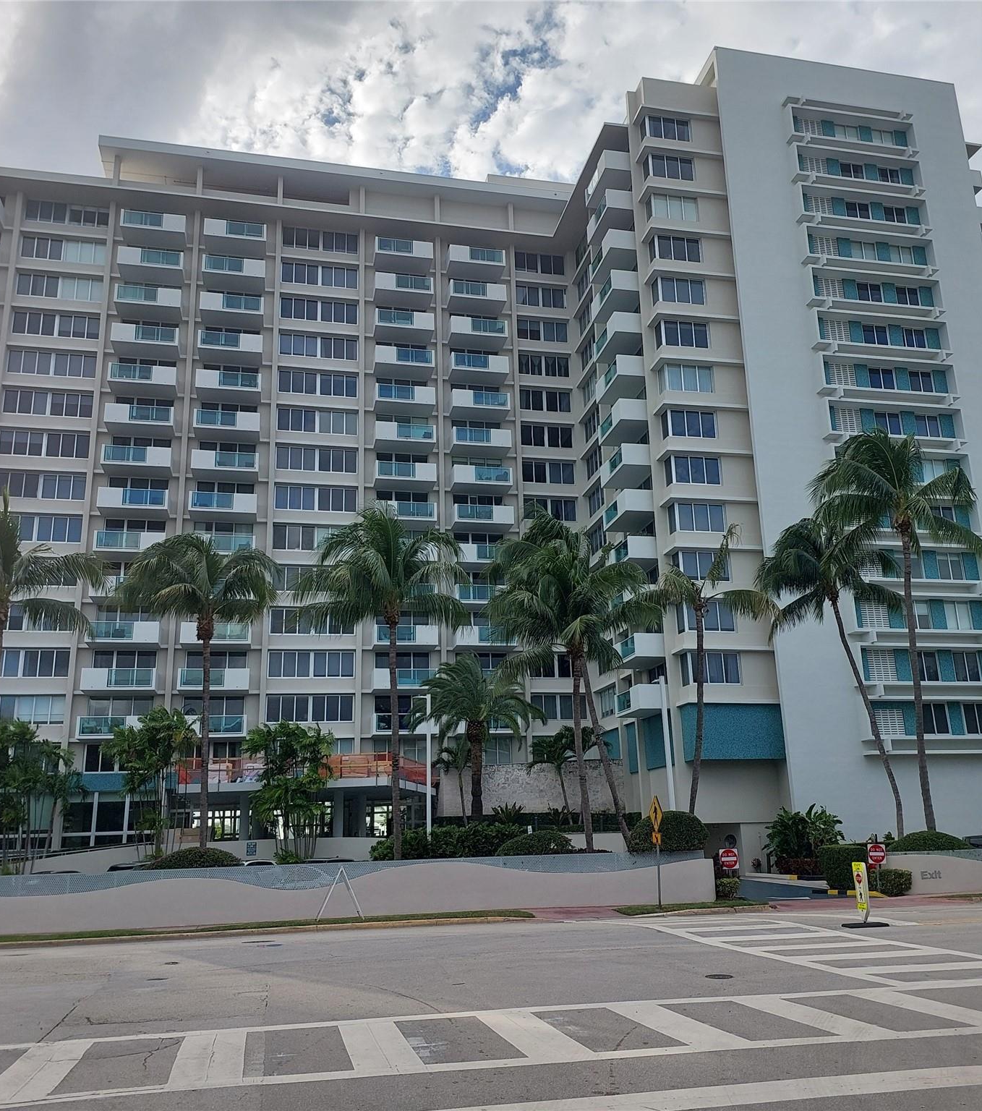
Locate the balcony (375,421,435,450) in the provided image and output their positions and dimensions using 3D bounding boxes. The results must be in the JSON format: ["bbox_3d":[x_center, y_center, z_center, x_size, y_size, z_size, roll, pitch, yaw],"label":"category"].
[{"bbox_3d":[-5.751,-7.797,65.249,3.980,1.217,1.850,2,-16,-13],"label":"balcony"}]

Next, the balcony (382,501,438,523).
[{"bbox_3d":[-5.625,-2.662,63.825,3.980,1.217,1.850,2,-16,-13],"label":"balcony"}]

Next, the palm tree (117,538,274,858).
[{"bbox_3d":[-9.713,5.089,31.421,5.357,11.871,5.196,2,-16,-13],"label":"palm tree"}]

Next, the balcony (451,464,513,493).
[{"bbox_3d":[-0.660,-4.995,65.062,3.974,1.206,1.580,2,-16,-13],"label":"balcony"}]

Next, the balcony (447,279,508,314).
[{"bbox_3d":[-0.974,-17.772,67.632,3.914,1.220,1.614,2,-16,-13],"label":"balcony"}]

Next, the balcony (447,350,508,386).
[{"bbox_3d":[-0.855,-12.737,66.804,3.951,1.210,1.635,2,-15,-13],"label":"balcony"}]

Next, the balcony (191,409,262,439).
[{"bbox_3d":[-16.545,-8.151,61.779,3.969,1.210,1.635,2,-15,-13],"label":"balcony"}]

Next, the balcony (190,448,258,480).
[{"bbox_3d":[-16.683,-5.634,61.841,4.003,1.220,1.628,2,-16,-13],"label":"balcony"}]

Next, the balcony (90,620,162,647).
[{"bbox_3d":[-21.524,4.673,57.967,3.995,1.217,1.850,2,-16,-13],"label":"balcony"}]

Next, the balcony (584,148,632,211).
[{"bbox_3d":[7.298,-23.396,61.516,1.606,1.220,3.953,2,-16,-11],"label":"balcony"}]

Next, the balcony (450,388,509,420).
[{"bbox_3d":[-0.797,-10.180,66.492,4.021,1.230,1.580,2,-16,-13],"label":"balcony"}]

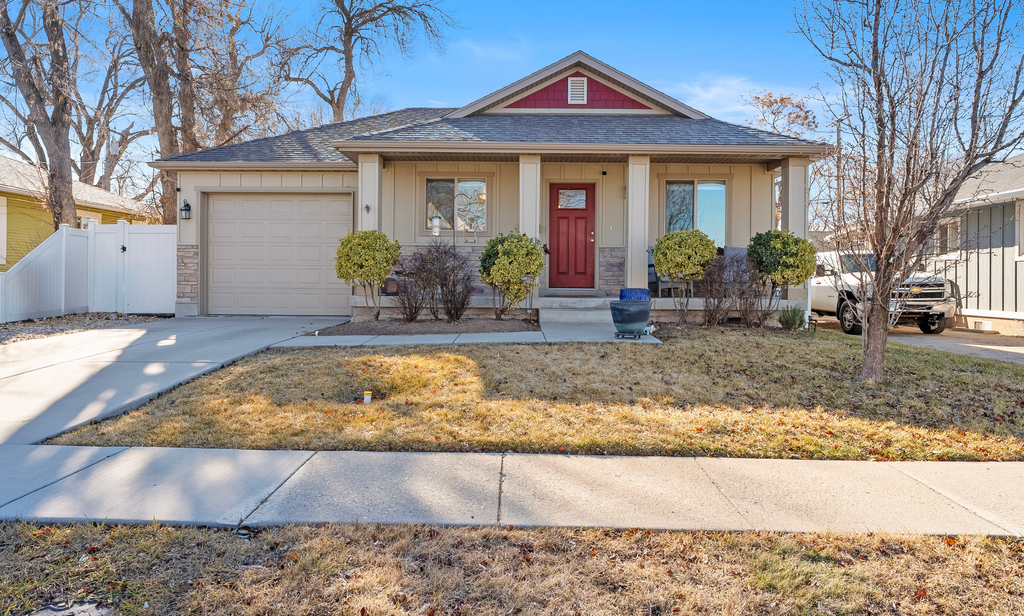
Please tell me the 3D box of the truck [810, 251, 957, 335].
[{"bbox_3d":[8.870,-0.540,18.000,2.050,1.950,6.100,0,3,0],"label":"truck"}]

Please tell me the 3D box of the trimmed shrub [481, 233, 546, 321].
[{"bbox_3d":[0.010,-0.530,11.150,1.020,1.420,1.000,0,3,0],"label":"trimmed shrub"}]

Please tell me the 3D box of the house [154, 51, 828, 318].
[{"bbox_3d":[-0.820,-2.450,17.000,12.400,5.100,11.000,0,3,0],"label":"house"}]

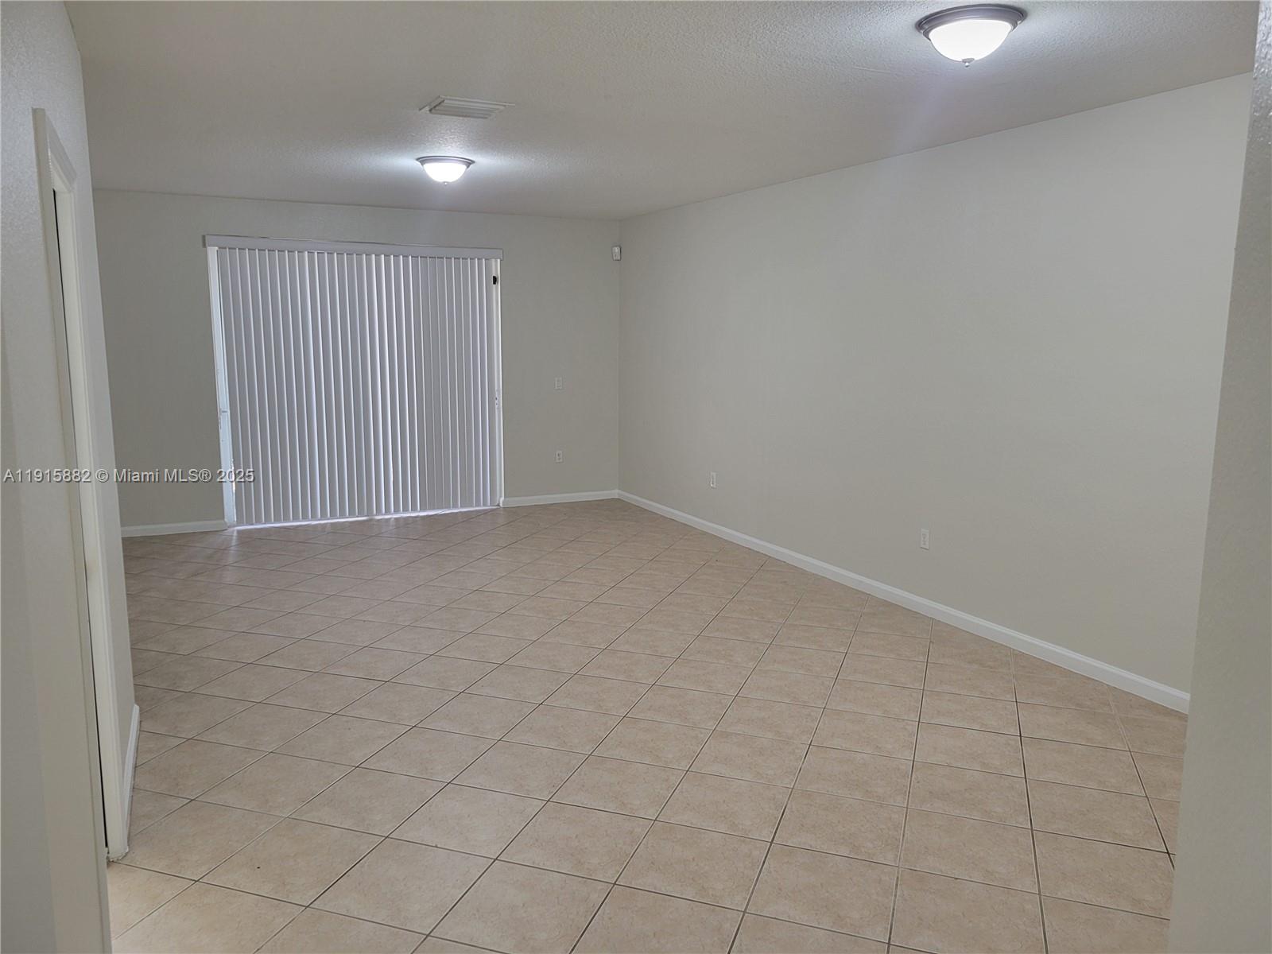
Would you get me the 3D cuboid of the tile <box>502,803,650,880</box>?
[{"bbox_3d":[-0.190,1.226,3.243,0.405,0.010,0.405,3,9,19],"label":"tile"}]

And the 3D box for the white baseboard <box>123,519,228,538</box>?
[{"bbox_3d":[-3.869,0.423,8.015,0.861,0.083,0.014,-4,10,-26],"label":"white baseboard"}]

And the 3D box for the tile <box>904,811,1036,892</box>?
[{"bbox_3d":[1.109,1.240,3.212,0.405,0.010,0.405,3,9,19],"label":"tile"}]

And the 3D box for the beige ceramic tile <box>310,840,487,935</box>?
[{"bbox_3d":[-0.712,1.259,2.994,0.405,0.010,0.405,3,9,19],"label":"beige ceramic tile"}]

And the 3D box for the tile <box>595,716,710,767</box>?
[{"bbox_3d":[0.082,1.114,3.989,0.404,0.010,0.404,3,9,19],"label":"tile"}]

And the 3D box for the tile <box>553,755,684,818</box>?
[{"bbox_3d":[-0.054,1.172,3.606,0.404,0.010,0.404,3,9,19],"label":"tile"}]

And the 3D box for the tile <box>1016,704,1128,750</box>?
[{"bbox_3d":[1.899,1.093,4.242,0.405,0.010,0.405,3,9,19],"label":"tile"}]

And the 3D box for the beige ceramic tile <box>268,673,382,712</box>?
[{"bbox_3d":[-1.466,1.020,4.537,0.405,0.010,0.405,3,9,19],"label":"beige ceramic tile"}]

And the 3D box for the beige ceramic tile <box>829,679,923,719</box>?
[{"bbox_3d":[1.115,1.036,4.459,0.395,0.010,0.395,3,9,19],"label":"beige ceramic tile"}]

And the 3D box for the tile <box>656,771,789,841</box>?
[{"bbox_3d":[0.334,1.196,3.472,0.404,0.010,0.404,3,9,19],"label":"tile"}]

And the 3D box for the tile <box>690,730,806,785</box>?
[{"bbox_3d":[0.463,1.126,3.835,0.395,0.010,0.395,3,9,19],"label":"tile"}]

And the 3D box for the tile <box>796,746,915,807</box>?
[{"bbox_3d":[0.847,1.149,3.700,0.395,0.010,0.395,3,9,19],"label":"tile"}]

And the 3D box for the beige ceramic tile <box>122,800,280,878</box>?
[{"bbox_3d":[-1.467,1.195,3.178,0.400,0.010,0.400,3,9,19],"label":"beige ceramic tile"}]

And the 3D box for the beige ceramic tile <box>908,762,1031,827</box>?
[{"bbox_3d":[1.231,1.173,3.563,0.395,0.010,0.395,3,9,19],"label":"beige ceramic tile"}]

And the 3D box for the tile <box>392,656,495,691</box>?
[{"bbox_3d":[-0.946,0.985,4.792,0.405,0.010,0.405,3,9,19],"label":"tile"}]

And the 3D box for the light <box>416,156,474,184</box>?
[{"bbox_3d":[-1.171,-1.889,5.885,0.350,0.140,0.350,0,9,0],"label":"light"}]

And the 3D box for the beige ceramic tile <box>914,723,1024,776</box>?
[{"bbox_3d":[1.384,1.129,3.967,0.404,0.010,0.404,3,9,19],"label":"beige ceramic tile"}]

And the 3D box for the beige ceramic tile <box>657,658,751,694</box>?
[{"bbox_3d":[0.350,0.998,4.775,0.405,0.010,0.405,3,9,19],"label":"beige ceramic tile"}]

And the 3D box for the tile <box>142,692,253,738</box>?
[{"bbox_3d":[-1.976,1.046,4.237,0.395,0.010,0.395,3,9,19],"label":"tile"}]

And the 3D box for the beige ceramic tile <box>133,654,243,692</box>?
[{"bbox_3d":[-2.226,0.967,4.749,0.395,0.010,0.395,3,9,19],"label":"beige ceramic tile"}]

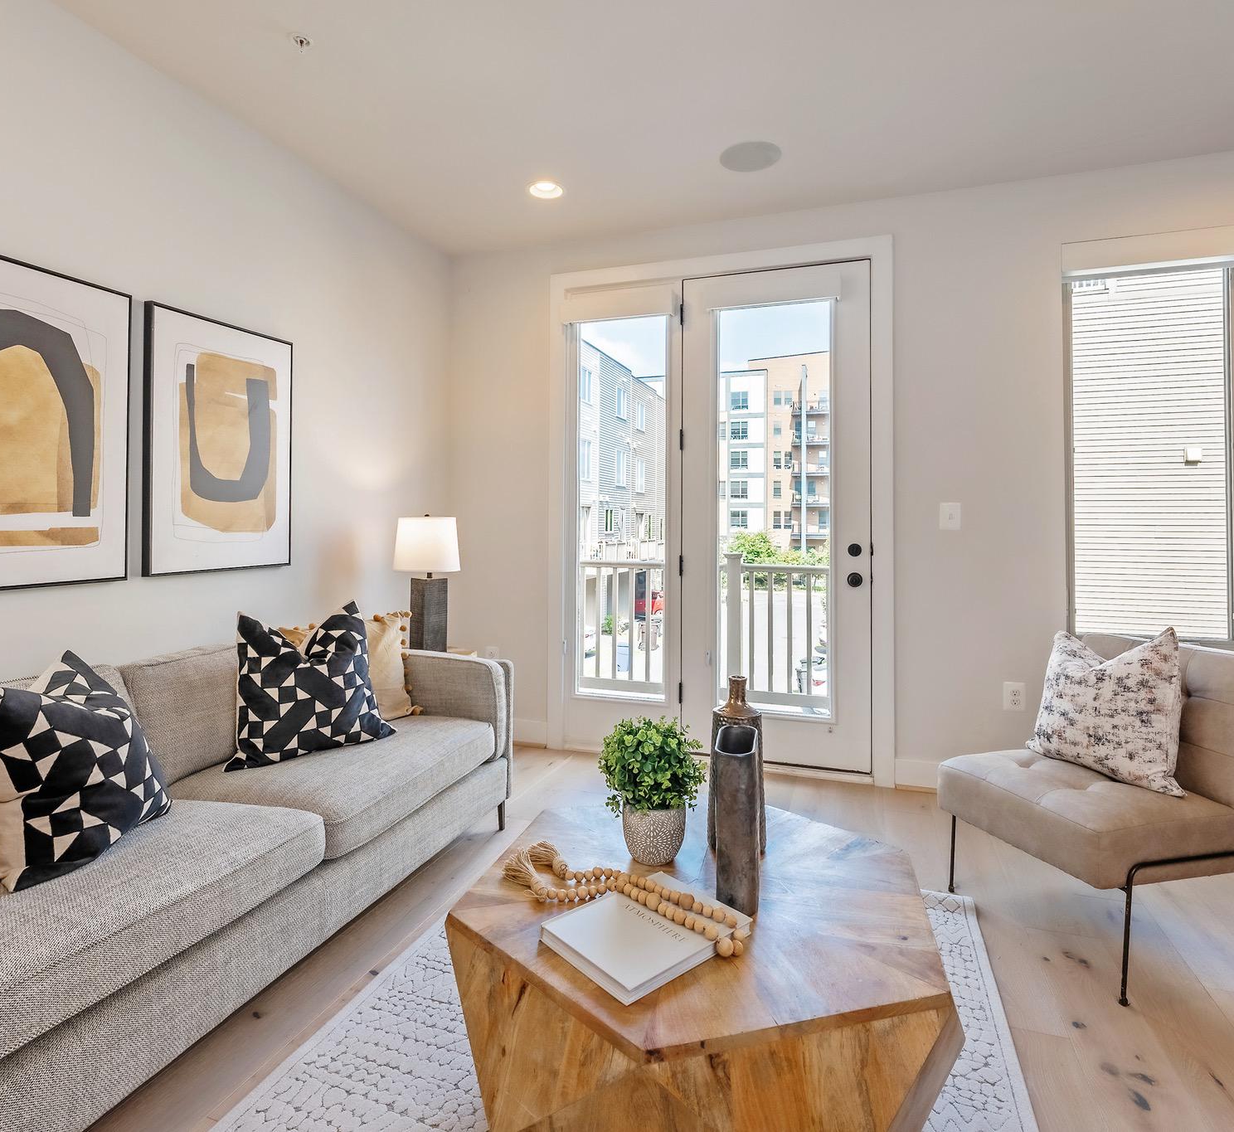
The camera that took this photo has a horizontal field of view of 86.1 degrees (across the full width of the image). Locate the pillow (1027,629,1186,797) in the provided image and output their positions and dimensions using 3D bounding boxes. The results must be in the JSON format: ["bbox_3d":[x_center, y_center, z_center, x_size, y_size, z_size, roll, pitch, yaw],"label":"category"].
[{"bbox_3d":[1.590,0.475,2.155,0.150,0.450,0.470,13,-3,-21],"label":"pillow"}]

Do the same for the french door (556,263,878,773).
[{"bbox_3d":[0.450,-0.240,3.345,1.570,2.430,0.090,1,2,17],"label":"french door"}]

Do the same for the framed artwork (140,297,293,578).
[{"bbox_3d":[-1.480,-0.446,2.494,0.045,0.914,0.575,1,2,22],"label":"framed artwork"}]

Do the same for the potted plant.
[{"bbox_3d":[0.088,0.535,1.610,0.260,0.330,0.250,0,2,0],"label":"potted plant"}]

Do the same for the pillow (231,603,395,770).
[{"bbox_3d":[-1.060,0.395,2.310,0.520,0.500,0.170,-2,-12,-45],"label":"pillow"}]

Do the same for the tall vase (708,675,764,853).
[{"bbox_3d":[0.300,0.489,1.650,0.140,0.430,0.140,0,2,0],"label":"tall vase"}]

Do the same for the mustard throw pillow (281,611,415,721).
[{"bbox_3d":[-1.013,0.430,2.527,0.150,0.430,0.500,-13,-5,38],"label":"mustard throw pillow"}]

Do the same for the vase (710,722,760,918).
[{"bbox_3d":[0.256,0.541,1.410,0.090,0.355,0.105,0,2,0],"label":"vase"}]

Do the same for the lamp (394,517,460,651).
[{"bbox_3d":[-0.920,0.090,3.200,0.325,0.670,0.325,-1,2,-18],"label":"lamp"}]

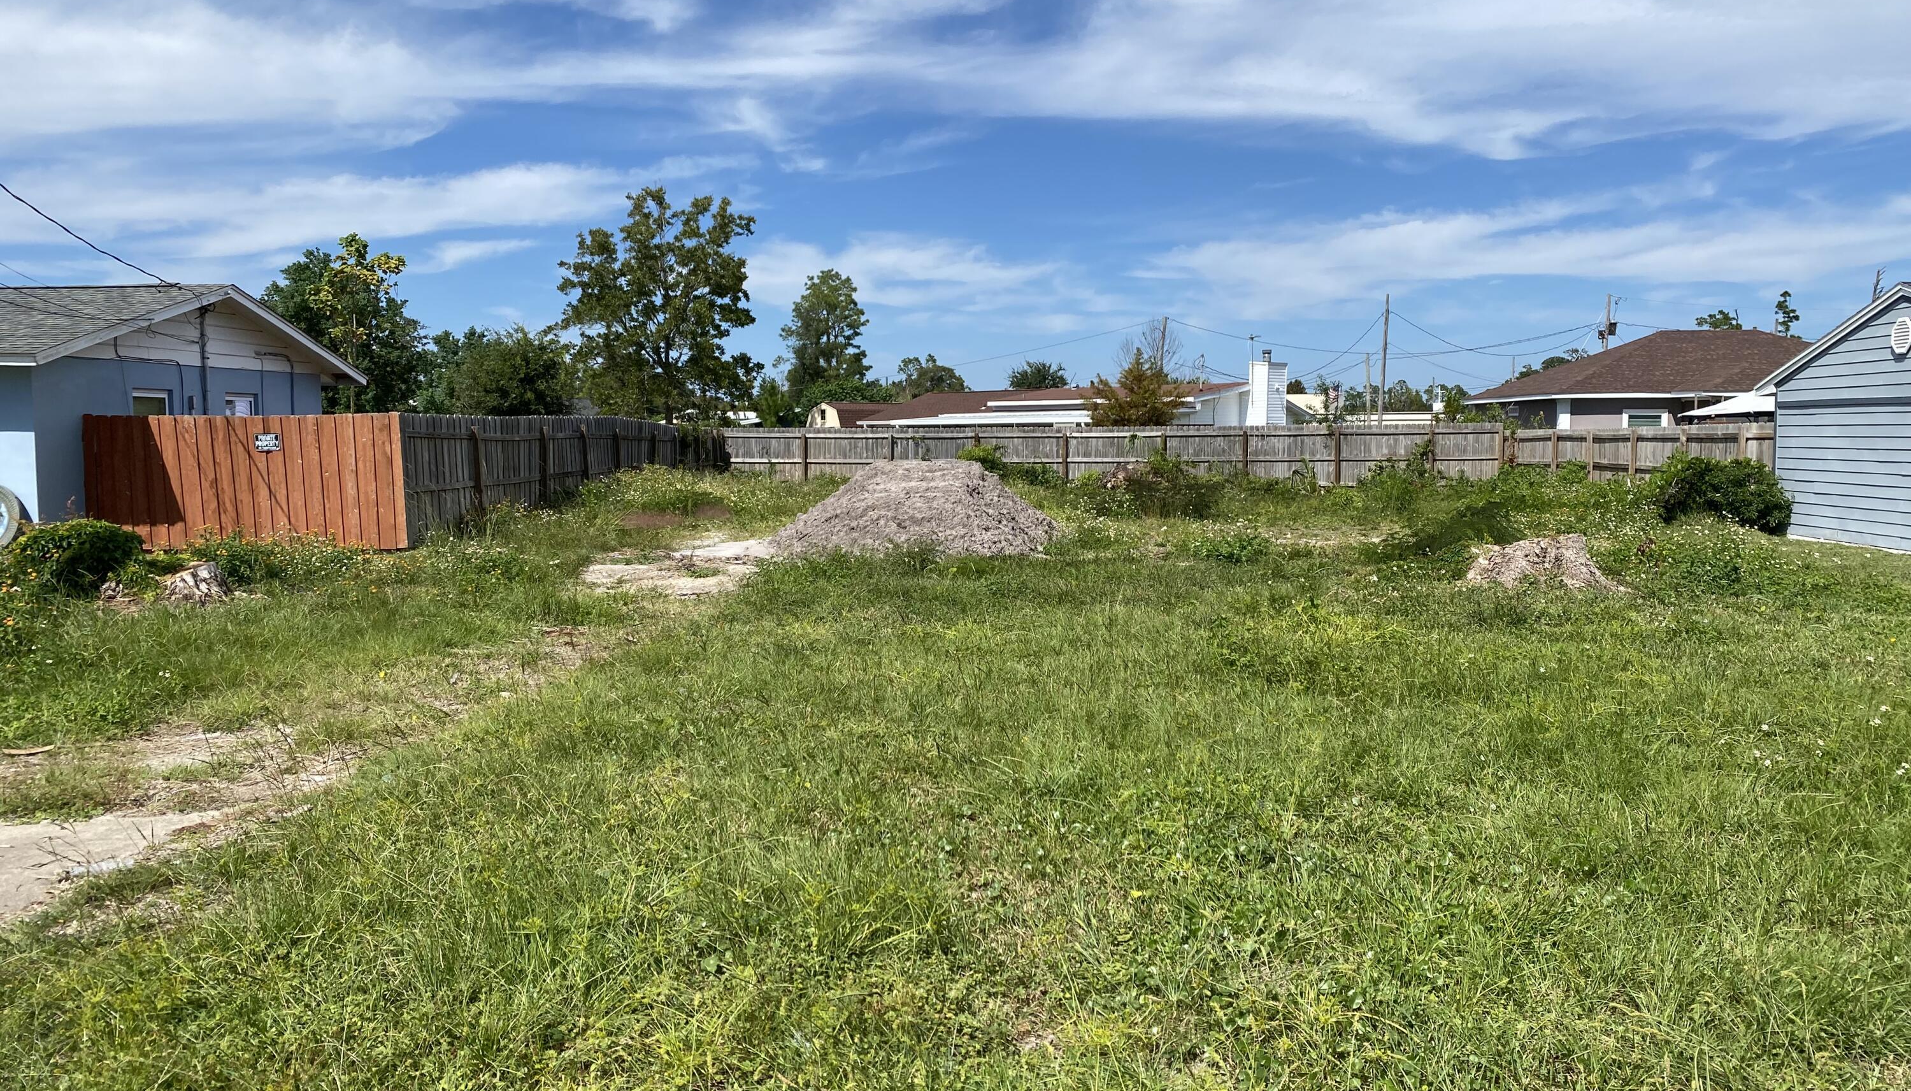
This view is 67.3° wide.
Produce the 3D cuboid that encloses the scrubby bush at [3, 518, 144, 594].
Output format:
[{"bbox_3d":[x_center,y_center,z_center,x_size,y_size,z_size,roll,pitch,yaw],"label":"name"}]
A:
[{"bbox_3d":[-8.797,0.087,14.346,1.360,0.698,1.200,0,4,0],"label":"scrubby bush"}]

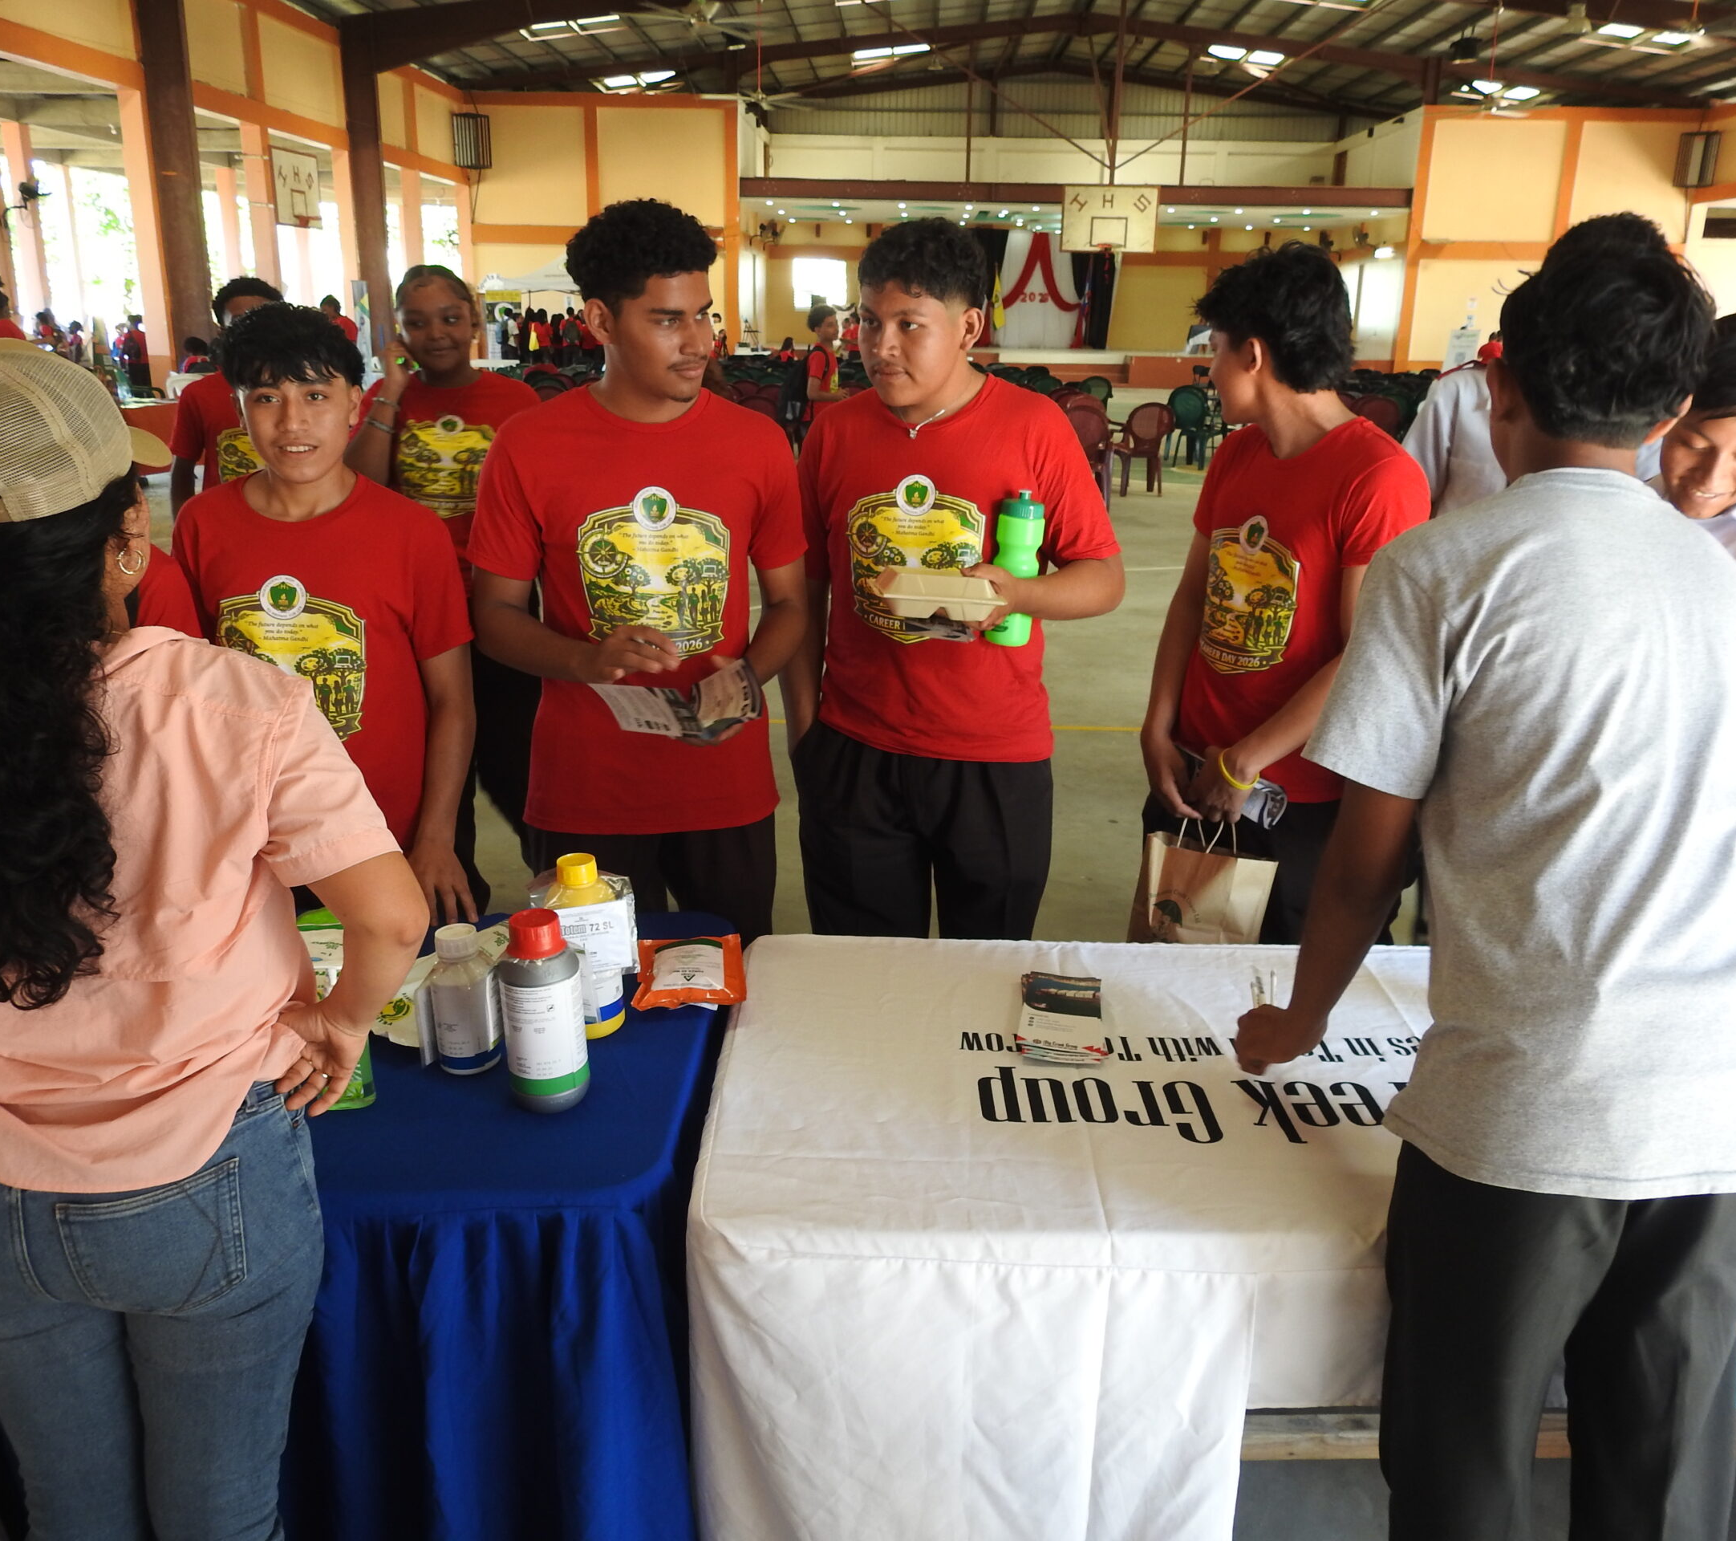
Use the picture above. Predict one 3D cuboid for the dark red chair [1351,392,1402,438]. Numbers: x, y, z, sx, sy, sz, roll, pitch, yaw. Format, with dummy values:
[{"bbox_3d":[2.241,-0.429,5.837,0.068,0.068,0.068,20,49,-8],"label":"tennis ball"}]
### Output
[{"bbox_3d":[5.178,-3.427,14.724,0.560,0.840,0.560,1,18,0],"label":"dark red chair"}]

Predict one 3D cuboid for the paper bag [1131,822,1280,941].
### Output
[{"bbox_3d":[0.556,0.187,2.333,0.190,0.290,0.100,7,18,1],"label":"paper bag"}]

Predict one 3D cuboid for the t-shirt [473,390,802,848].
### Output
[{"bbox_3d":[-0.362,-0.259,2.269,0.515,0.683,0.270,-2,18,-10],"label":"t-shirt"}]

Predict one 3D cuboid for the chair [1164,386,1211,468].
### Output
[{"bbox_3d":[3.484,-3.698,15.538,0.560,0.860,0.580,2,18,2],"label":"chair"}]

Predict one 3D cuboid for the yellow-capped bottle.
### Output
[{"bbox_3d":[-0.352,0.213,1.777,0.108,0.222,0.100,-2,18,-11],"label":"yellow-capped bottle"}]

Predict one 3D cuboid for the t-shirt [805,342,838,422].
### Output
[{"bbox_3d":[-0.357,-2.912,10.724,0.250,0.600,0.420,4,18,10],"label":"t-shirt"}]

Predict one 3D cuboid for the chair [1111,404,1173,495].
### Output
[{"bbox_3d":[2.553,-2.979,13.256,0.560,0.840,0.570,-1,18,-8],"label":"chair"}]

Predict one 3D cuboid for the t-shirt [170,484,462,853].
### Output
[{"bbox_3d":[-0.800,-0.111,2.130,0.440,0.645,0.250,-3,18,-11],"label":"t-shirt"}]

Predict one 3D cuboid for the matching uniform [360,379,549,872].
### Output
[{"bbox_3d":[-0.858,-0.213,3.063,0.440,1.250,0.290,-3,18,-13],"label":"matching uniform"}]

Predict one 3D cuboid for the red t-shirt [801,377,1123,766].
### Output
[{"bbox_3d":[0.144,-0.350,2.437,0.520,0.626,0.300,5,18,12],"label":"red t-shirt"}]

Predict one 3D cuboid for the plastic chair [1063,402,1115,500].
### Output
[{"bbox_3d":[1.779,-2.581,11.916,0.560,0.850,0.580,2,18,2],"label":"plastic chair"}]

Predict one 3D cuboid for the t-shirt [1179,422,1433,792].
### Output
[{"bbox_3d":[0.727,-0.263,2.388,0.270,0.640,0.440,-10,21,-31],"label":"t-shirt"}]

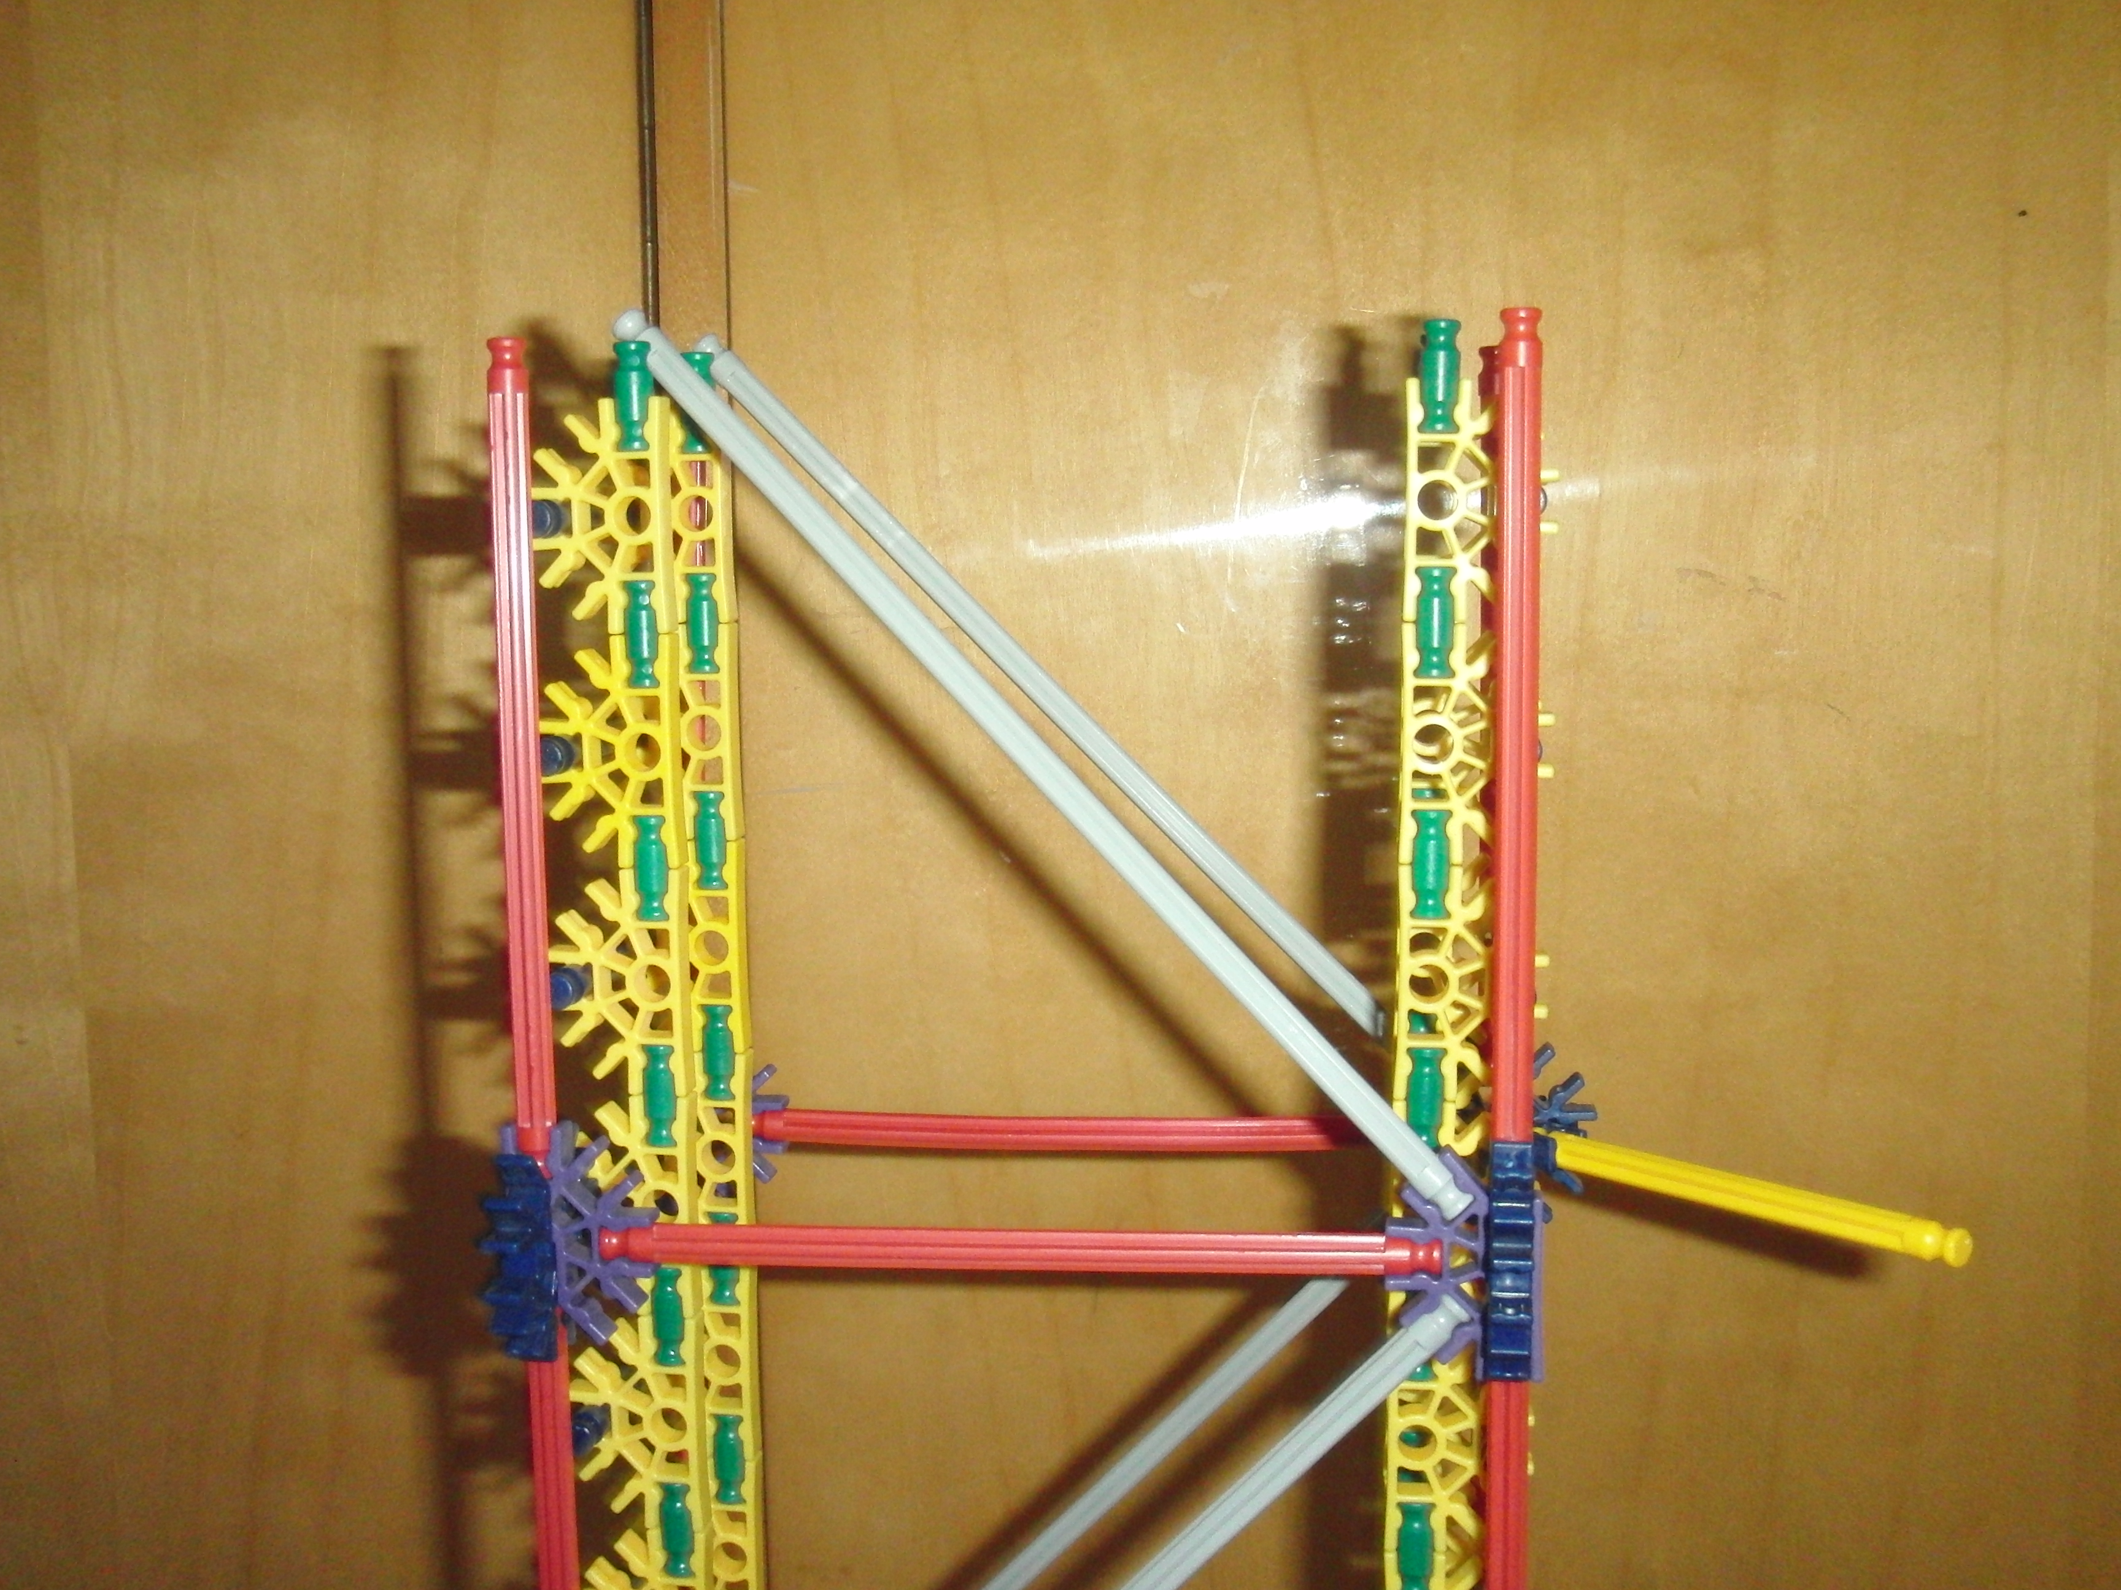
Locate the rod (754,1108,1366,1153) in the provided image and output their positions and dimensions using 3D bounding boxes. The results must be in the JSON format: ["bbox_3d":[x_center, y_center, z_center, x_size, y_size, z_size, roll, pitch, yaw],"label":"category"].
[{"bbox_3d":[0.005,0.062,0.425,0.129,0.006,0.006,0,8,5],"label":"rod"}]

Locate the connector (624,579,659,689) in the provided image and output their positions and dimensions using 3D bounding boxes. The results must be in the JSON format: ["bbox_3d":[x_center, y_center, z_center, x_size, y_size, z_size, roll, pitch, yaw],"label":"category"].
[{"bbox_3d":[-0.067,-0.025,0.372,0.006,0.017,0.006,0,8,6],"label":"connector"}]

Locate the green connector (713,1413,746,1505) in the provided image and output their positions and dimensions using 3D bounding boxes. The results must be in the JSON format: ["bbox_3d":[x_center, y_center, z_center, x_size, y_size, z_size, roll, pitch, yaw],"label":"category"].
[{"bbox_3d":[-0.059,0.120,0.421,0.006,0.017,0.006,0,8,6],"label":"green connector"}]

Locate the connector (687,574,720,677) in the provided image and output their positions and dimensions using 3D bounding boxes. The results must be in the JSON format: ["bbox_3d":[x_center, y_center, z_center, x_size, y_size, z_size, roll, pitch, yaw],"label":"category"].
[{"bbox_3d":[-0.060,-0.029,0.396,0.006,0.017,0.006,0,9,6],"label":"connector"}]

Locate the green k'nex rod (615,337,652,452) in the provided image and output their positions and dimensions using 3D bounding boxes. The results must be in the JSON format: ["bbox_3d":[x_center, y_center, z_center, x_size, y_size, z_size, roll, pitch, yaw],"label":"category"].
[{"bbox_3d":[-0.066,-0.062,0.361,0.006,0.017,0.006,0,9,6],"label":"green k'nex rod"}]

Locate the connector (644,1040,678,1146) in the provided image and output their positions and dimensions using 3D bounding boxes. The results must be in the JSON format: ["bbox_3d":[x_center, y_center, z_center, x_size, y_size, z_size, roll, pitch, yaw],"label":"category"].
[{"bbox_3d":[-0.066,0.049,0.382,0.006,0.017,0.006,0,8,6],"label":"connector"}]

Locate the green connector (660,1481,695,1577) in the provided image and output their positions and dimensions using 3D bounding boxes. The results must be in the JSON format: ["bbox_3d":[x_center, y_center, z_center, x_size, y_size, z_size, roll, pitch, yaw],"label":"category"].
[{"bbox_3d":[-0.065,0.124,0.392,0.006,0.017,0.006,0,8,6],"label":"green connector"}]

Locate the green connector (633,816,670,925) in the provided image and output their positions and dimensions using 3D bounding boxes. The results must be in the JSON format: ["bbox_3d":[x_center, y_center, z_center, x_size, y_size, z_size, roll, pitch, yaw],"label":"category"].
[{"bbox_3d":[-0.066,0.012,0.377,0.006,0.017,0.006,0,8,6],"label":"green connector"}]

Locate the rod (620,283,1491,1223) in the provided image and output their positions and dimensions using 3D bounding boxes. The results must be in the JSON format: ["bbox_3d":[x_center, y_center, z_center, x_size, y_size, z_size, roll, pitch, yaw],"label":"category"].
[{"bbox_3d":[-0.006,-0.008,0.360,0.191,0.006,0.006,47,10,8],"label":"rod"}]

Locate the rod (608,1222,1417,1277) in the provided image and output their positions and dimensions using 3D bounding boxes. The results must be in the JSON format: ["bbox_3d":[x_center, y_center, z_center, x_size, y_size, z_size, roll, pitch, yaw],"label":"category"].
[{"bbox_3d":[-0.007,0.069,0.354,0.129,0.006,0.006,0,9,6],"label":"rod"}]

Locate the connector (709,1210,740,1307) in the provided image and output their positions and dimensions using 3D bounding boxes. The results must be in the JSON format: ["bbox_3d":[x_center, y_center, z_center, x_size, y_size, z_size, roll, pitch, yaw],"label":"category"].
[{"bbox_3d":[-0.059,0.082,0.413,0.006,0.017,0.006,0,9,6],"label":"connector"}]

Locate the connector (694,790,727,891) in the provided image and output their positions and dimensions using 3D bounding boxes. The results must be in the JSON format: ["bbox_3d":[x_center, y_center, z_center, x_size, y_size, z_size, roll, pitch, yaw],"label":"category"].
[{"bbox_3d":[-0.061,0.008,0.405,0.006,0.017,0.006,0,8,6],"label":"connector"}]

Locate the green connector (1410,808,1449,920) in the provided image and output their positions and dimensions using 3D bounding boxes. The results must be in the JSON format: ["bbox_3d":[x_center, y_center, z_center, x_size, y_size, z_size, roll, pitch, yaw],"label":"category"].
[{"bbox_3d":[0.057,0.011,0.360,0.006,0.017,0.006,0,9,6],"label":"green connector"}]

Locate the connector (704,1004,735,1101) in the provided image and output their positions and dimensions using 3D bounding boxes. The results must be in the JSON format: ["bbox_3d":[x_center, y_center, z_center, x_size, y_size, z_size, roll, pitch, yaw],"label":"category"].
[{"bbox_3d":[-0.060,0.045,0.410,0.006,0.017,0.006,0,8,6],"label":"connector"}]

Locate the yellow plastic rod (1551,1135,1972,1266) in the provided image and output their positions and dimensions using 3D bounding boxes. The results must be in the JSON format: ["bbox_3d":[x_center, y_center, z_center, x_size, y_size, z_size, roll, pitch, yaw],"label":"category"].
[{"bbox_3d":[0.110,0.065,0.384,0.006,0.006,0.086,-8,9,-37],"label":"yellow plastic rod"}]

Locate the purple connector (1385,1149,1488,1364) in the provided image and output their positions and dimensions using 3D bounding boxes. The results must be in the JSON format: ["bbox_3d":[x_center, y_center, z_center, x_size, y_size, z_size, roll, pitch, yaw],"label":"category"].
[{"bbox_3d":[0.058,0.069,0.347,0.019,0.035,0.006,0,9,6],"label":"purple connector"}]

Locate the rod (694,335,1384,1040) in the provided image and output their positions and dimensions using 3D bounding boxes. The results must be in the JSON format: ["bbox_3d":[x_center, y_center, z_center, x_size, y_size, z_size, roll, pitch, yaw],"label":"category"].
[{"bbox_3d":[0.004,-0.012,0.407,0.006,0.189,0.006,-44,7,10],"label":"rod"}]

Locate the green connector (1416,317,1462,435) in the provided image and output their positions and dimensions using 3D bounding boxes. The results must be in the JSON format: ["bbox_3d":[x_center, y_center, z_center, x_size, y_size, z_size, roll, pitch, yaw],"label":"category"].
[{"bbox_3d":[0.057,-0.063,0.349,0.006,0.017,0.006,0,9,6],"label":"green connector"}]

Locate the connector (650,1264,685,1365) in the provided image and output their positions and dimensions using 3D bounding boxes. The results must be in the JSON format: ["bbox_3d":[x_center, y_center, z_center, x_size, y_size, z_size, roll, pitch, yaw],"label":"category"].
[{"bbox_3d":[-0.064,0.086,0.384,0.006,0.017,0.006,0,9,6],"label":"connector"}]

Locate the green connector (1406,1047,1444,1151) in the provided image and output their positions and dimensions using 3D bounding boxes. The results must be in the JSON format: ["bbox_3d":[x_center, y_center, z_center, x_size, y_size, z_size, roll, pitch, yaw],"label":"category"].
[{"bbox_3d":[0.058,0.048,0.366,0.006,0.017,0.006,0,9,6],"label":"green connector"}]

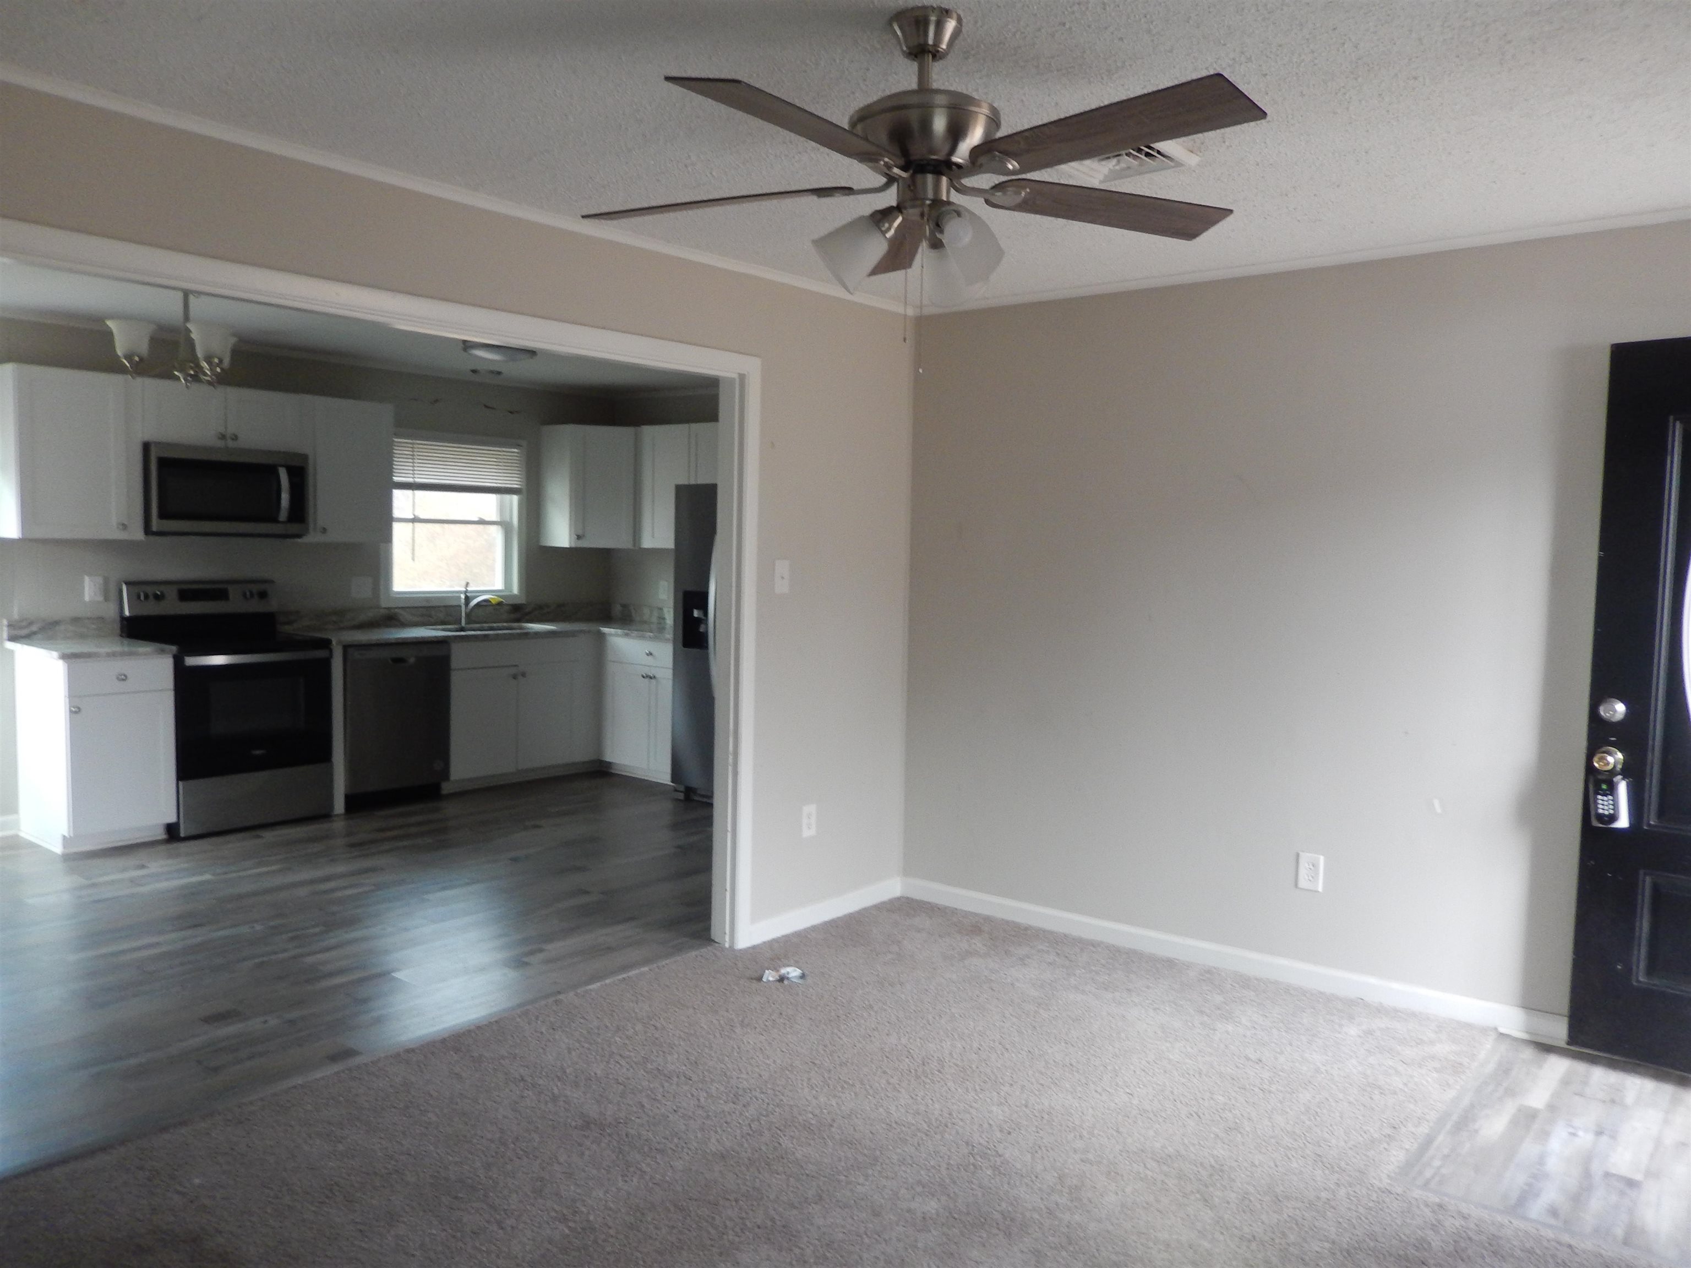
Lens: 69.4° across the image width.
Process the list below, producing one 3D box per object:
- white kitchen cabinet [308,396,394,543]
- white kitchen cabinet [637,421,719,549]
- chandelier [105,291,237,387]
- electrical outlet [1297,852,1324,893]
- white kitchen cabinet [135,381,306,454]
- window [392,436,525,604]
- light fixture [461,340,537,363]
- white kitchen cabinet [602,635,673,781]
[{"bbox_3d":[-2.784,-0.876,6.655,0.325,0.765,0.500,4,5,40],"label":"white kitchen cabinet"},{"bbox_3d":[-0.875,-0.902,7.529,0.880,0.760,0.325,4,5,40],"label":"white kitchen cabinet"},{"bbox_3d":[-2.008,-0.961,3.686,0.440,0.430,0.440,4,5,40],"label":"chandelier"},{"bbox_3d":[1.494,0.764,3.922,0.075,0.117,0.010,4,5,40],"label":"electrical outlet"},{"bbox_3d":[-3.192,-1.080,6.145,0.325,0.300,0.770,4,5,40],"label":"white kitchen cabinet"},{"bbox_3d":[-2.379,-0.697,7.429,0.090,1.020,0.985,4,5,40],"label":"window"},{"bbox_3d":[-1.745,-1.420,6.169,0.375,0.100,0.375,1,4,0],"label":"light fixture"},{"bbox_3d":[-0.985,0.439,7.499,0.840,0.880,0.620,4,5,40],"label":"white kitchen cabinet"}]

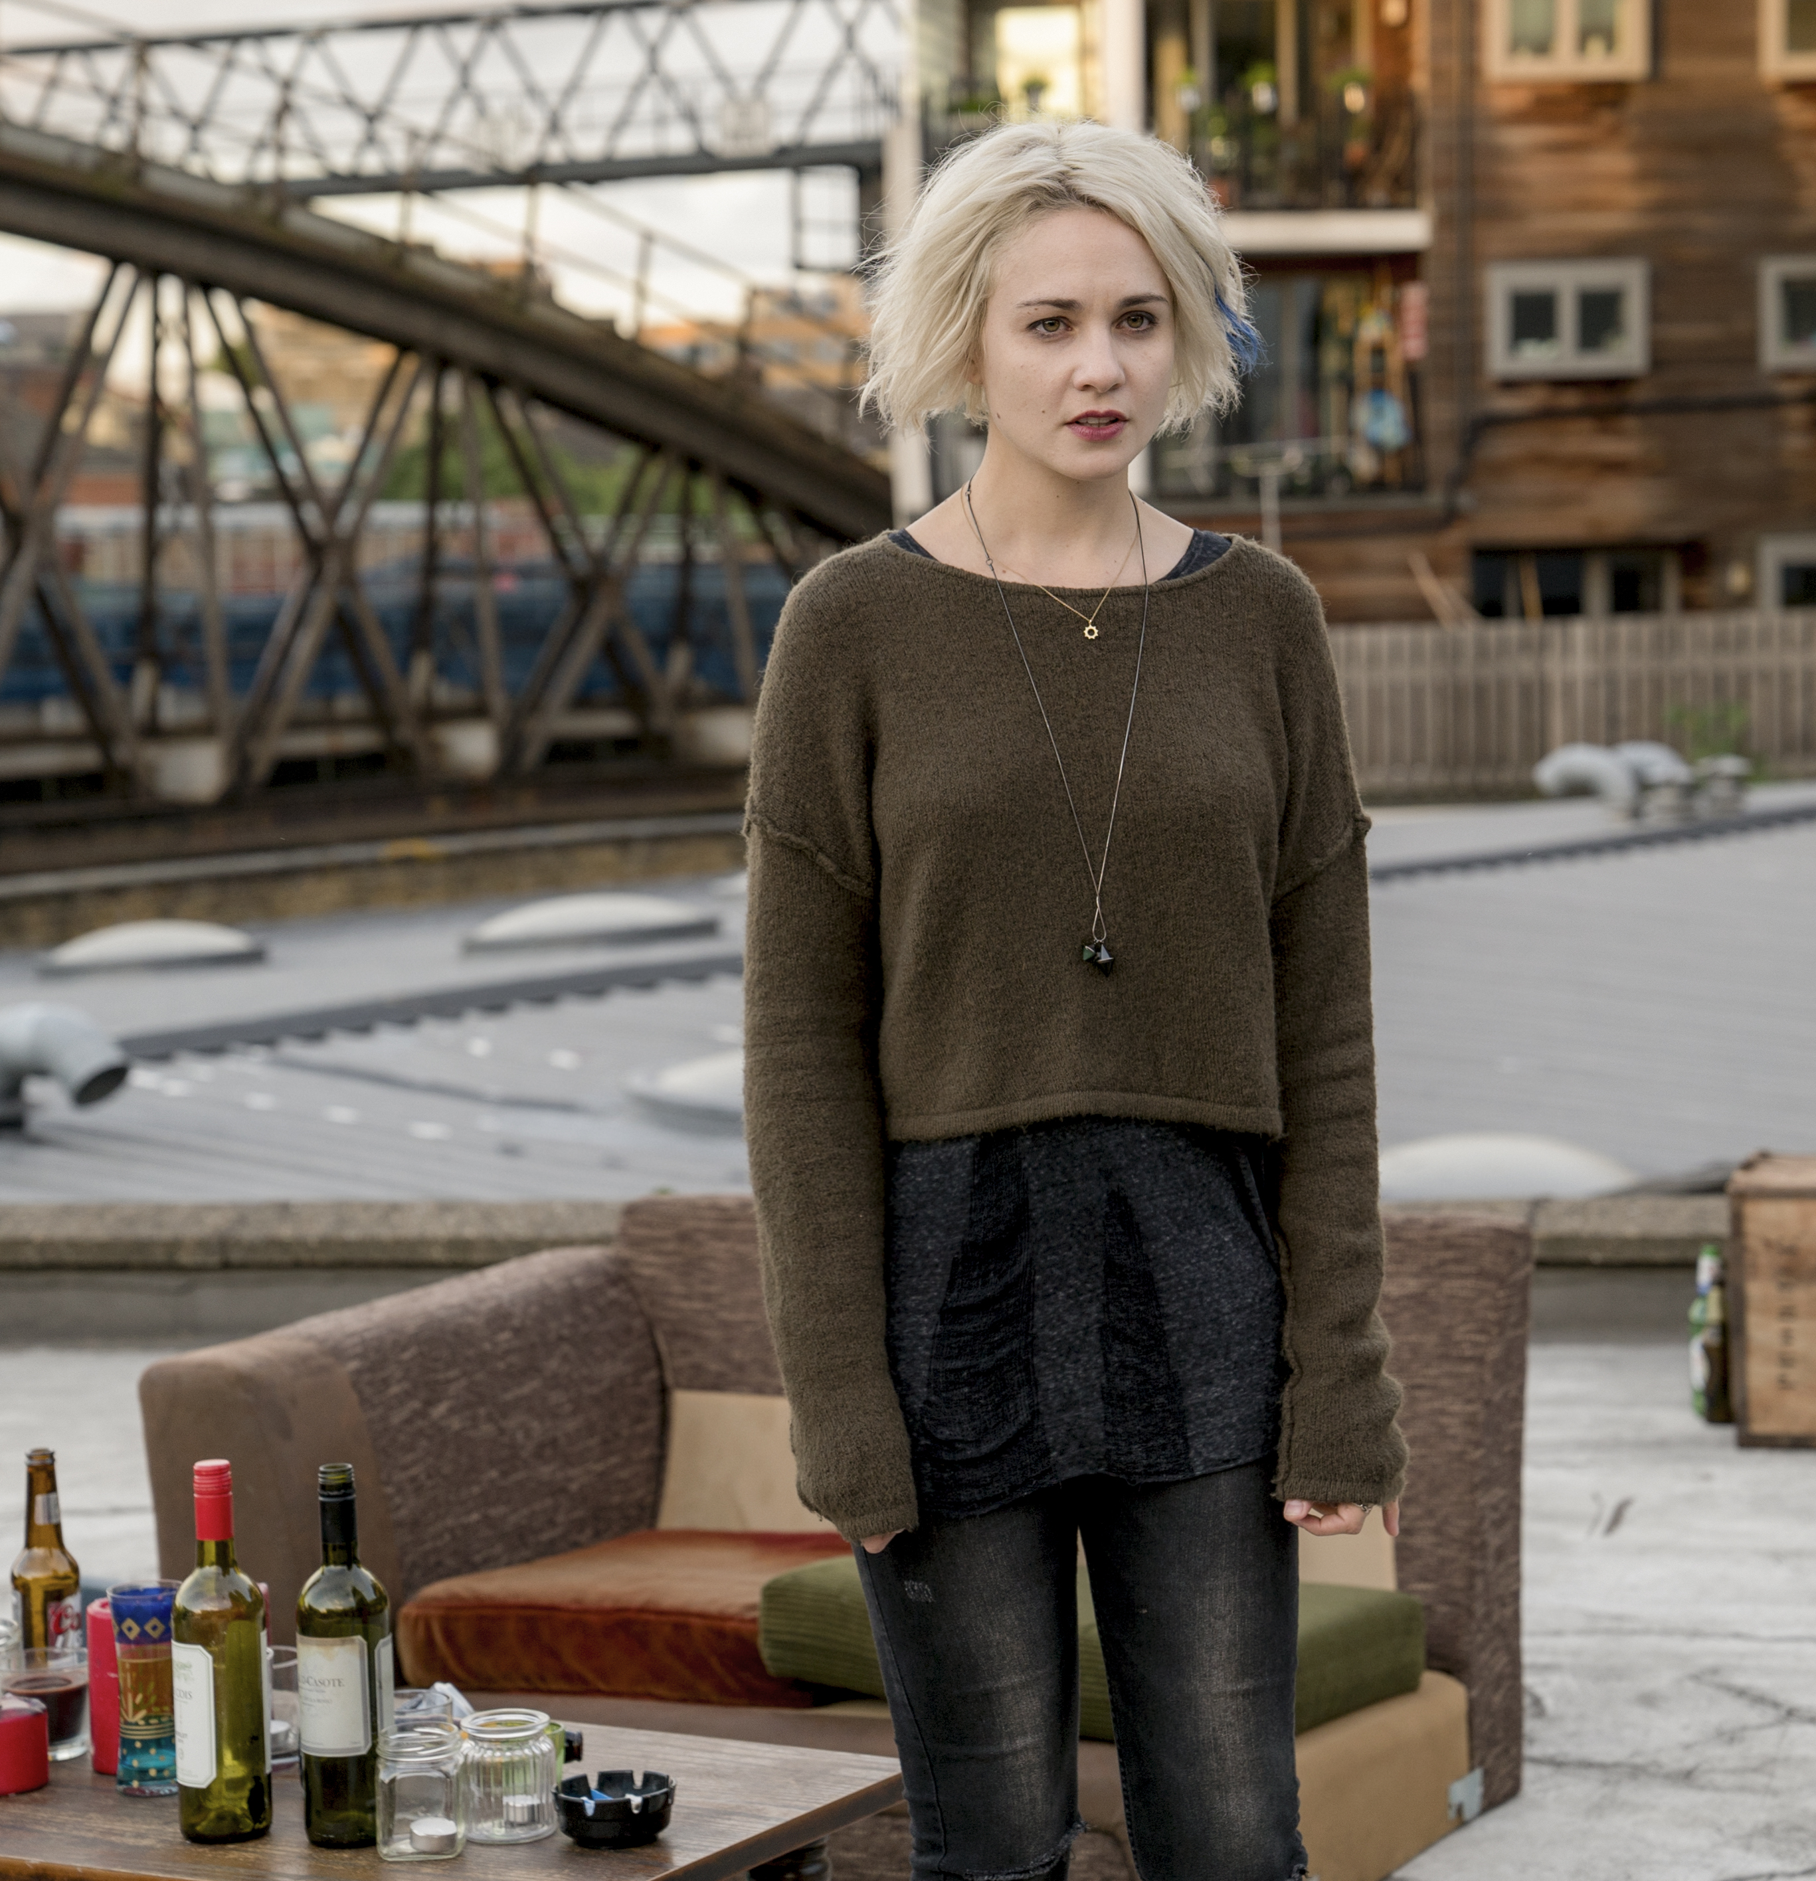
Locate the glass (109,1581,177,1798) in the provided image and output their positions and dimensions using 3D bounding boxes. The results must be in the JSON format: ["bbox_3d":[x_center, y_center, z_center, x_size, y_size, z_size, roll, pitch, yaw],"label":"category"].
[{"bbox_3d":[-0.620,0.619,4.522,0.071,0.167,0.071,-1,6,0],"label":"glass"}]

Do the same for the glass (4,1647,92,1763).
[{"bbox_3d":[-0.728,0.643,4.604,0.081,0.076,0.081,-2,9,-6],"label":"glass"}]

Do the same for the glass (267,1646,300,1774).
[{"bbox_3d":[-0.531,0.640,4.563,0.062,0.089,0.062,-2,9,-6],"label":"glass"}]

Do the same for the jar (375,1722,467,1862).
[{"bbox_3d":[-0.385,0.671,4.322,0.070,0.096,0.070,-1,6,0],"label":"jar"}]

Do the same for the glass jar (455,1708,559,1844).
[{"bbox_3d":[-0.317,0.666,4.368,0.075,0.091,0.075,-1,9,0],"label":"glass jar"}]

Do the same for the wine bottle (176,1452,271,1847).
[{"bbox_3d":[-0.549,0.567,4.368,0.074,0.301,0.074,-1,6,0],"label":"wine bottle"}]

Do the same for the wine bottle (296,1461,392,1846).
[{"bbox_3d":[-0.445,0.567,4.344,0.074,0.301,0.074,-1,6,0],"label":"wine bottle"}]

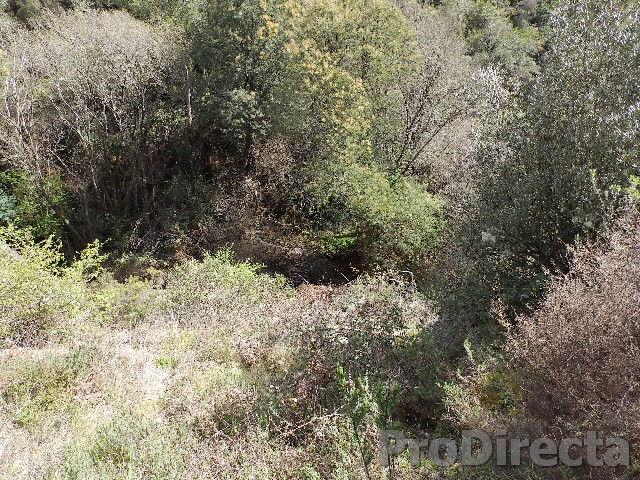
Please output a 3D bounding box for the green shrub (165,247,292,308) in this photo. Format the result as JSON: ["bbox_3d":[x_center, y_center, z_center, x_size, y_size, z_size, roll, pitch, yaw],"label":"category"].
[{"bbox_3d":[-2.362,0.981,10.500,3.200,1.400,2.100,0,21,0],"label":"green shrub"}]

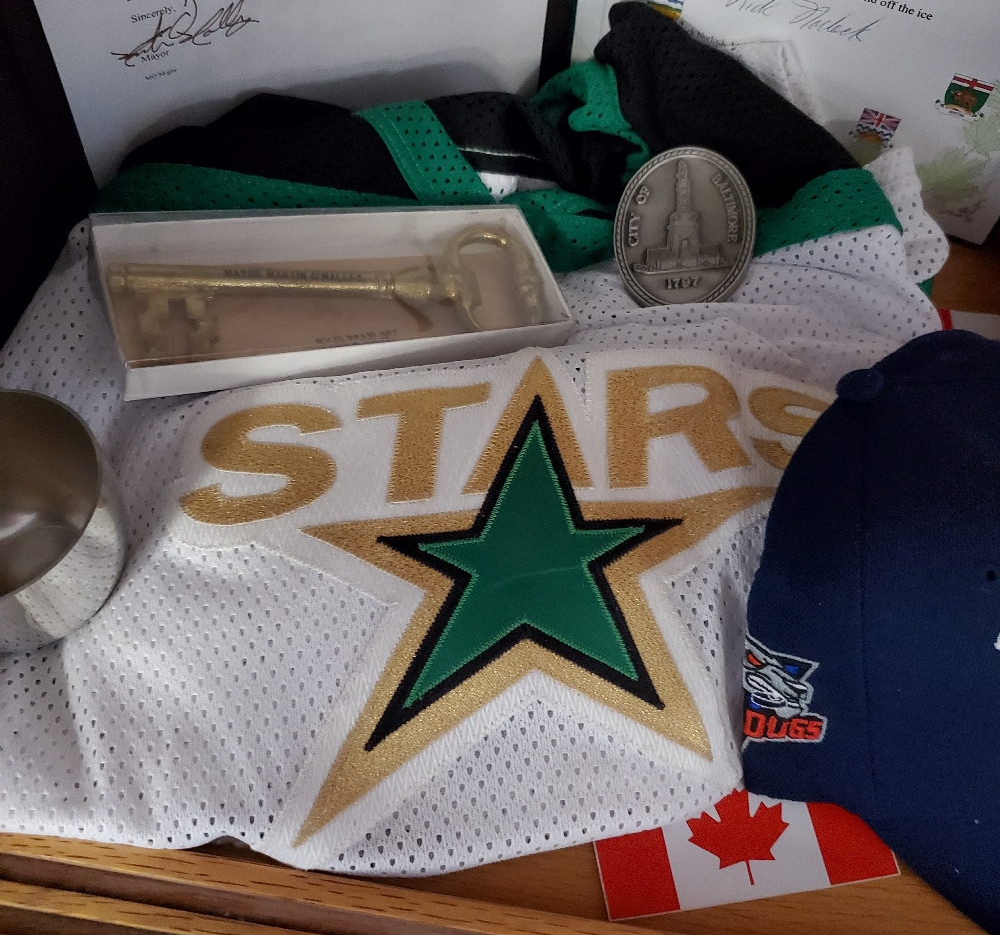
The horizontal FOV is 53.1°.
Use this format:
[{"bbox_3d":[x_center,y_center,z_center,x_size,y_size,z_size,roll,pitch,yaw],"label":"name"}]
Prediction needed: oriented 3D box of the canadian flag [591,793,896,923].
[{"bbox_3d":[0.083,0.125,0.347,0.102,0.002,0.045,-6,58,-8],"label":"canadian flag"}]

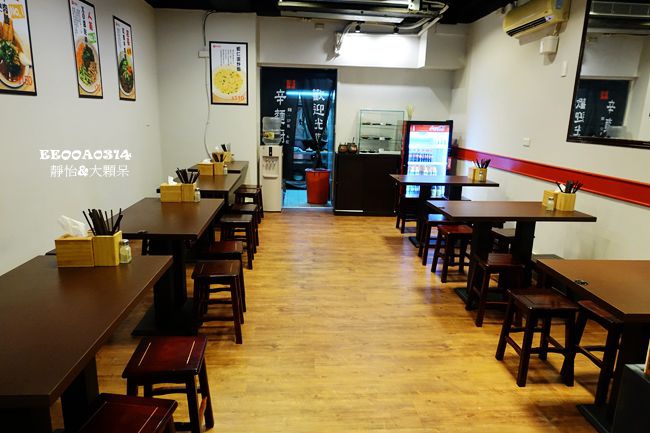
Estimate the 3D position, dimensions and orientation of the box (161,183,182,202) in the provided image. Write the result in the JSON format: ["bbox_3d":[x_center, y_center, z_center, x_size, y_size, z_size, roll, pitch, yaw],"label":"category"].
[{"bbox_3d":[-1.161,-0.180,3.325,0.152,0.123,0.130,0,13,-4],"label":"box"}]

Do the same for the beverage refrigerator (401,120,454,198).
[{"bbox_3d":[1.428,-0.722,6.495,0.665,1.400,0.600,1,13,-4],"label":"beverage refrigerator"}]

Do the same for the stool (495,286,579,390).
[{"bbox_3d":[1.212,0.686,2.490,0.320,0.450,0.320,1,13,-5],"label":"stool"}]

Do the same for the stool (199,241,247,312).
[{"bbox_3d":[-0.735,0.443,3.245,0.300,0.452,0.300,0,13,-4],"label":"stool"}]

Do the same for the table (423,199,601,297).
[{"bbox_3d":[1.416,0.309,3.479,1.090,0.750,0.600,1,13,-5],"label":"table"}]

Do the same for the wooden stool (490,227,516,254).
[{"bbox_3d":[1.692,0.361,3.945,0.315,0.450,0.310,1,13,-4],"label":"wooden stool"}]

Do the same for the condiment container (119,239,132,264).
[{"bbox_3d":[-0.895,0.152,1.949,0.047,0.113,0.047,1,13,-5],"label":"condiment container"}]

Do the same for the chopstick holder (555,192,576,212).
[{"bbox_3d":[1.872,-0.119,3.388,0.122,0.135,0.100,-1,13,-10],"label":"chopstick holder"}]

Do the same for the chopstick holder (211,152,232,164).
[{"bbox_3d":[-1.396,-0.802,5.954,0.250,0.132,0.120,0,13,-4],"label":"chopstick holder"}]

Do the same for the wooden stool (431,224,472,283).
[{"bbox_3d":[1.197,0.341,3.978,0.315,0.450,0.310,1,13,-4],"label":"wooden stool"}]

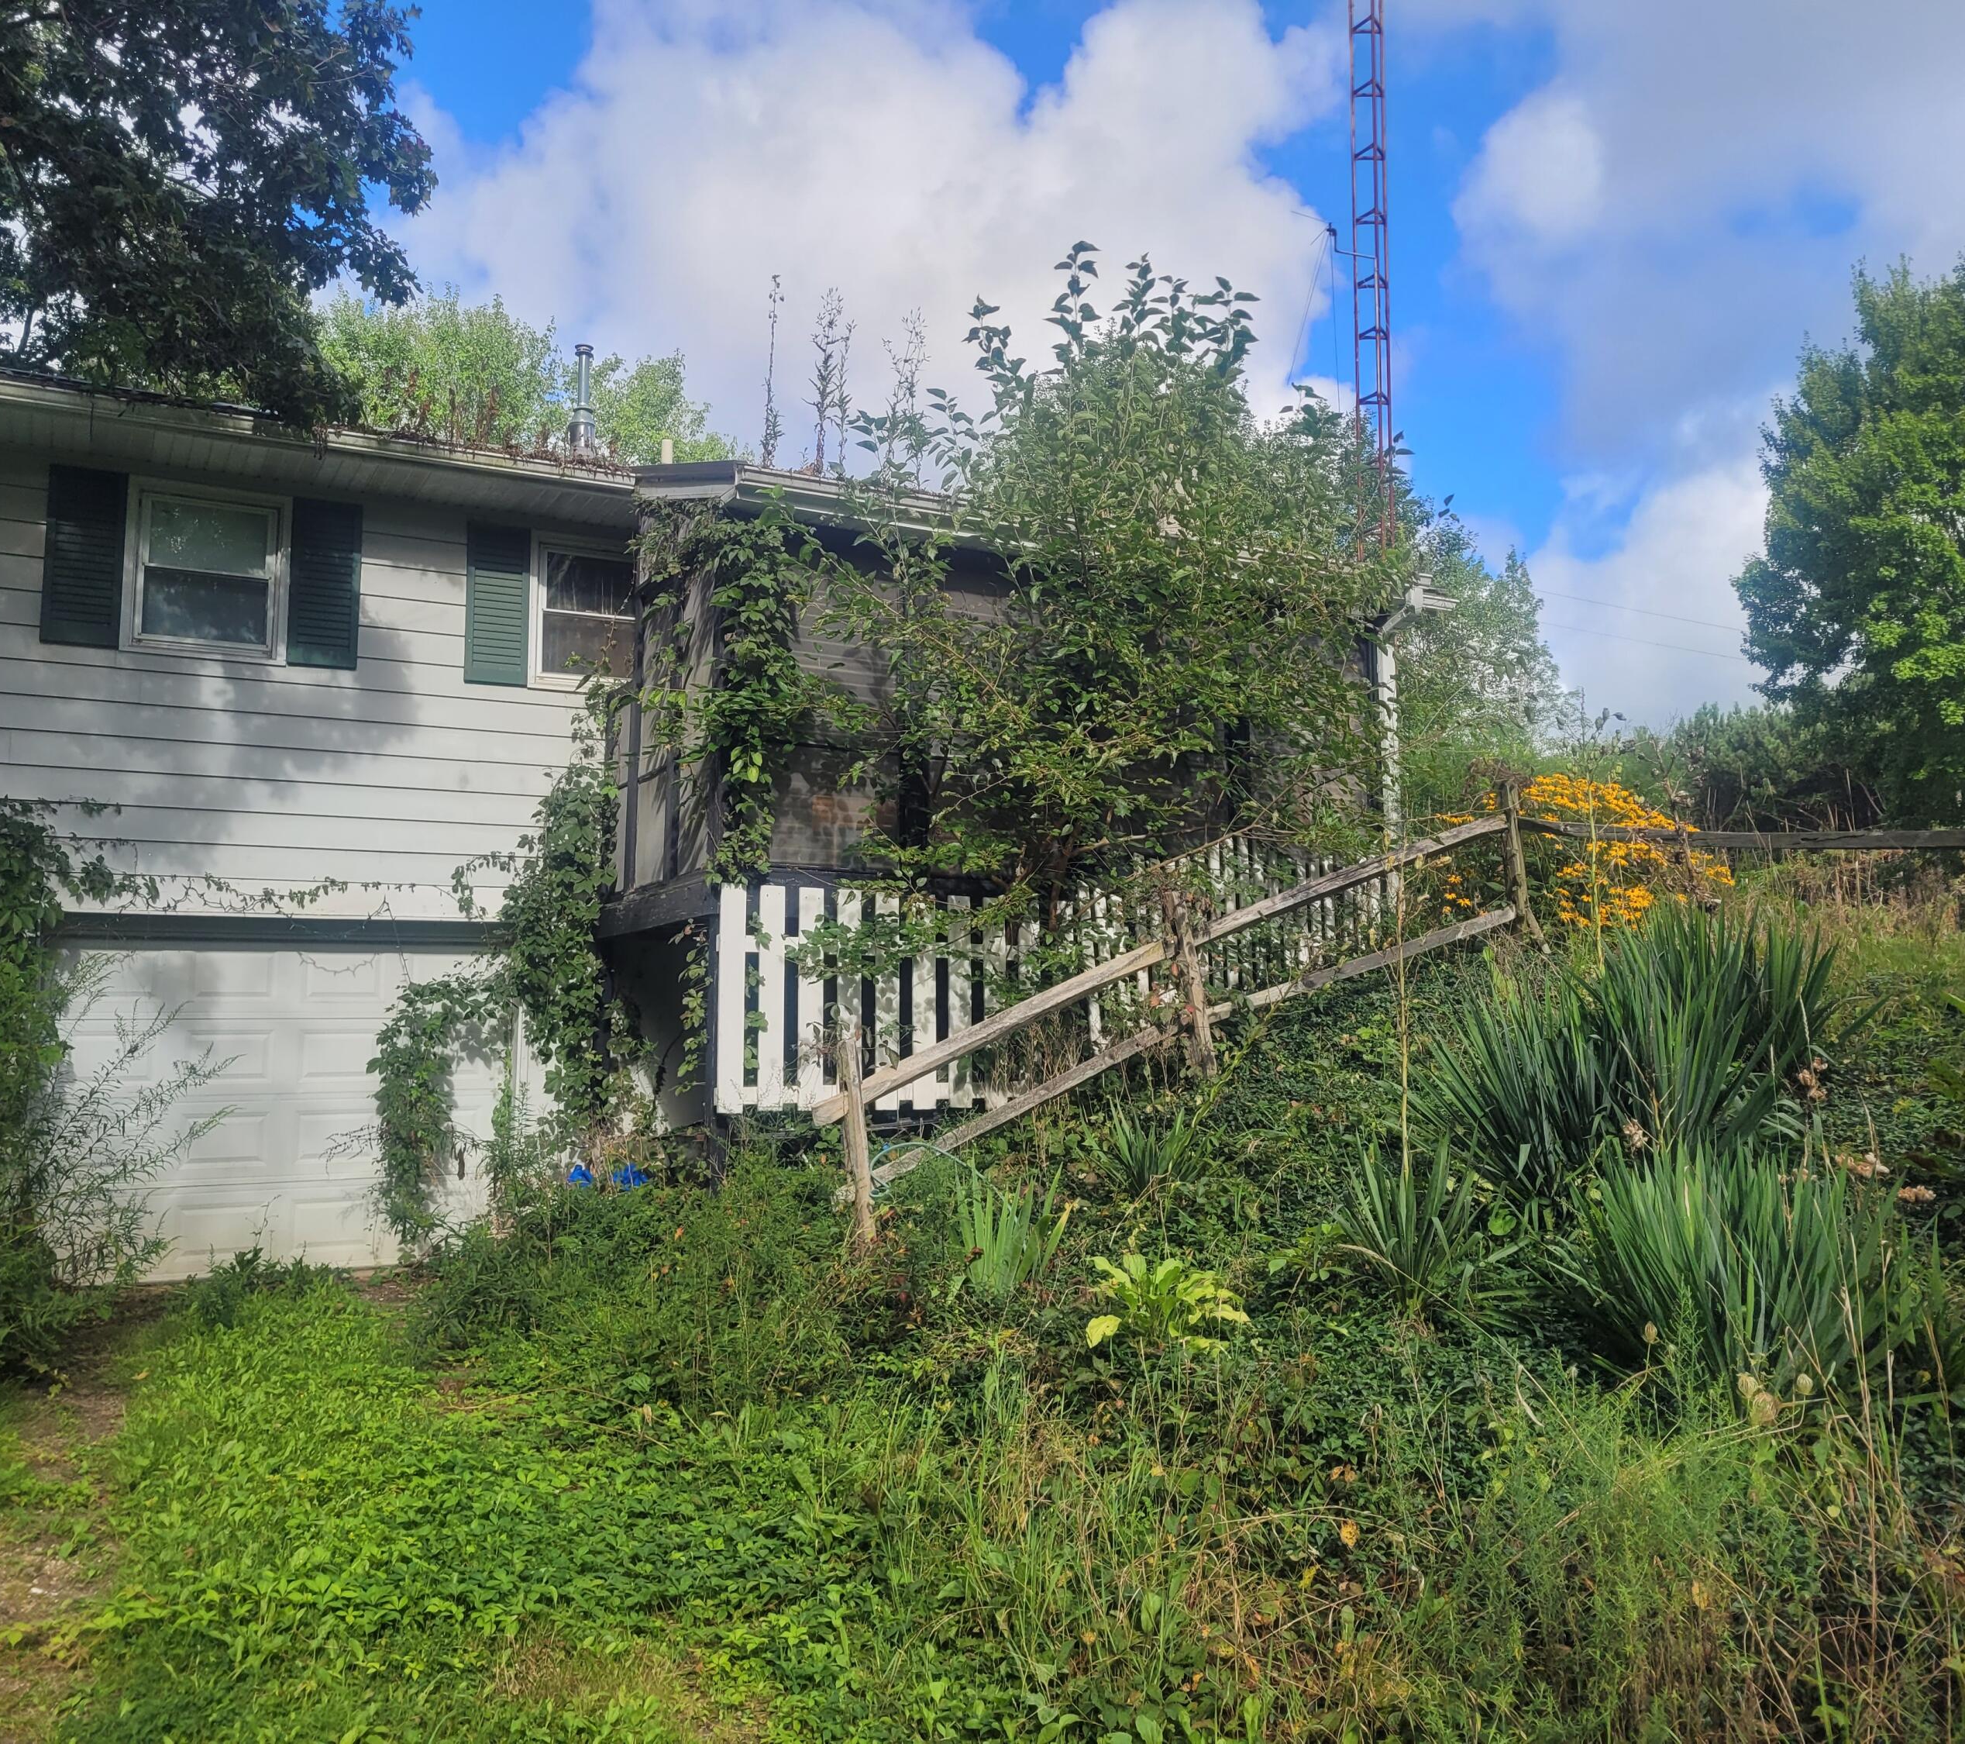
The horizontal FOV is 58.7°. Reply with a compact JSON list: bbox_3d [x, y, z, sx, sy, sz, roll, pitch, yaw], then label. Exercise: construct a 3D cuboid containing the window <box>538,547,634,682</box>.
[{"bbox_3d":[-2.611,-1.709,11.797,0.760,0.926,0.100,3,-6,-27],"label":"window"}]

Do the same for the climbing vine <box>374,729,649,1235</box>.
[{"bbox_3d":[-2.996,0.630,11.116,1.680,3.316,0.450,3,-6,-27],"label":"climbing vine"}]

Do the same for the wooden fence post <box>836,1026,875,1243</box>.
[{"bbox_3d":[-0.635,1.327,8.845,0.115,1.062,0.115,-3,-5,-27],"label":"wooden fence post"}]

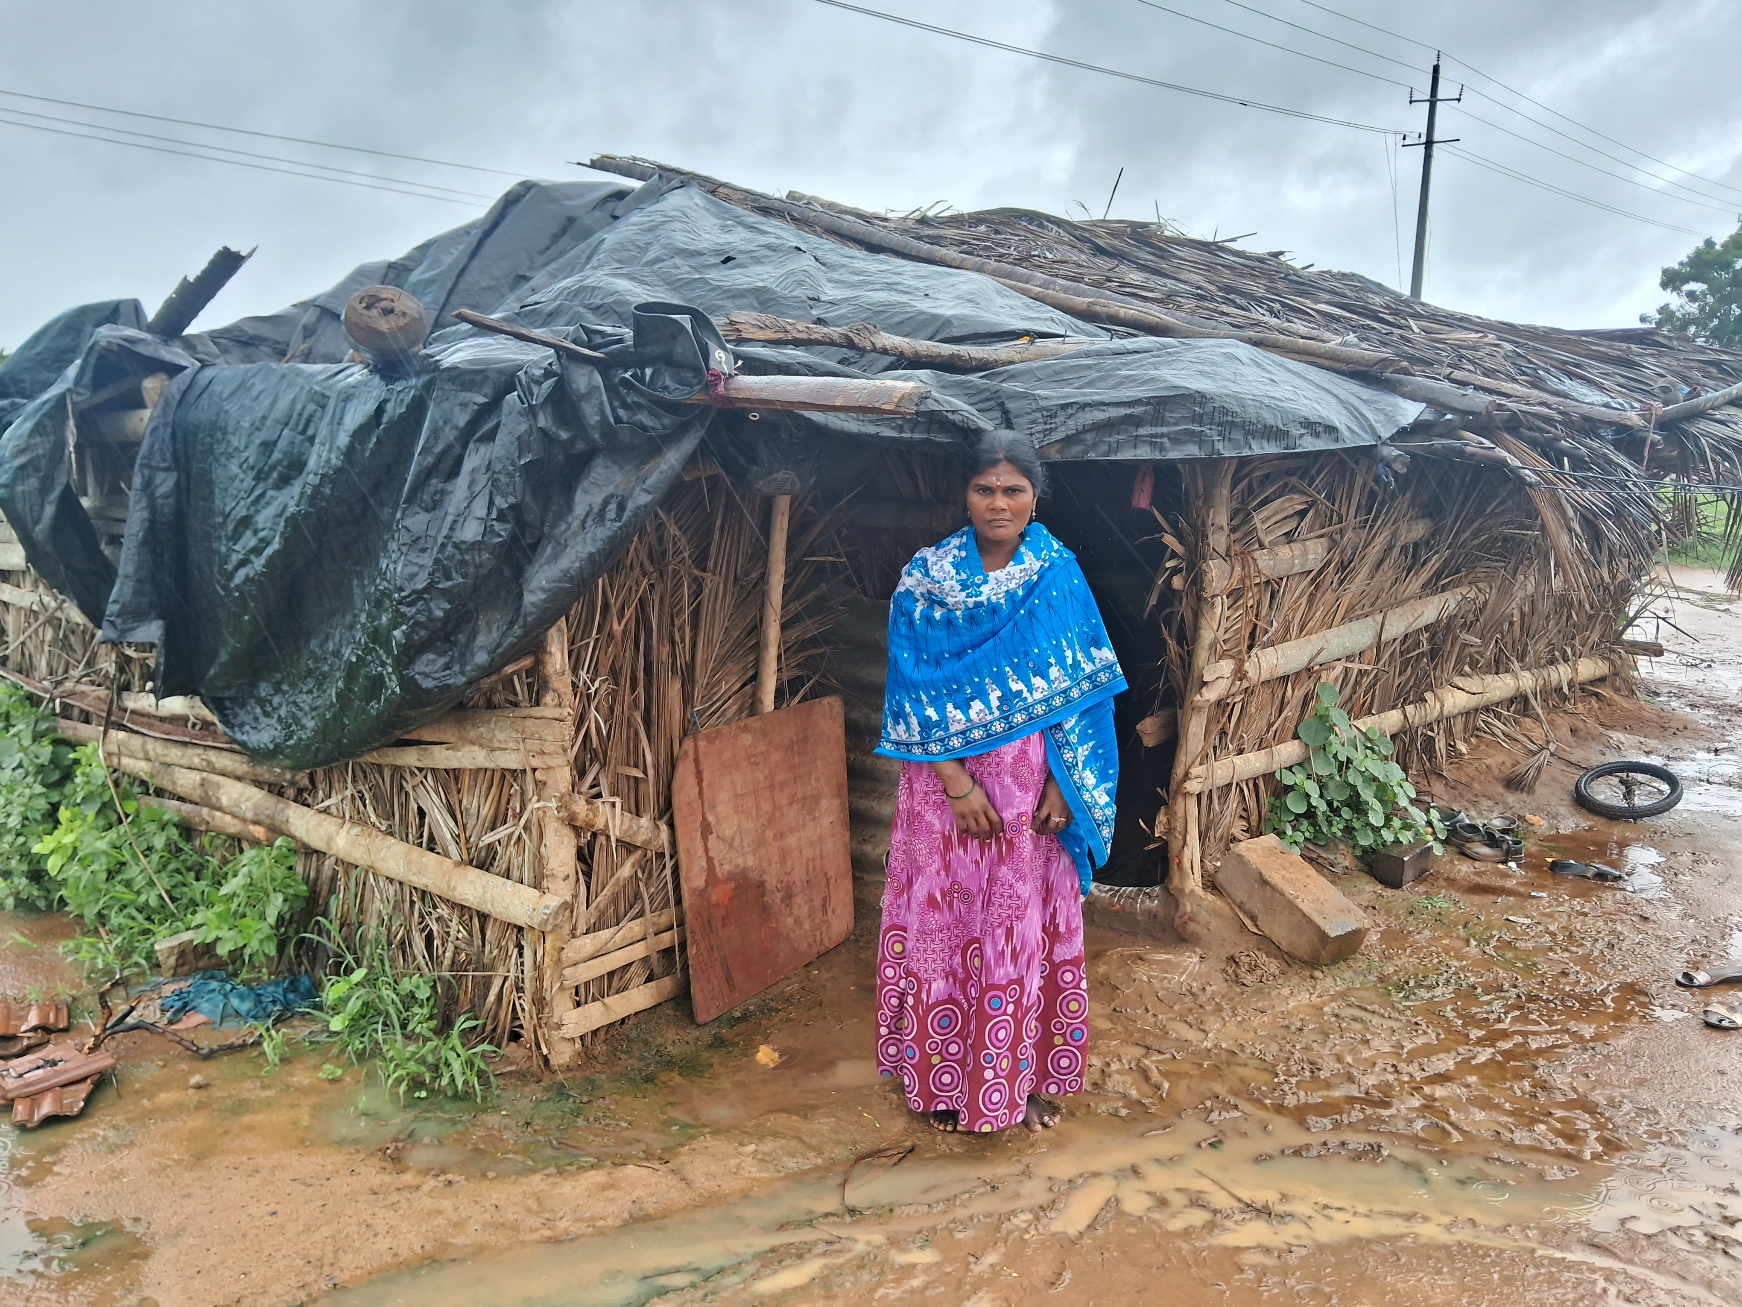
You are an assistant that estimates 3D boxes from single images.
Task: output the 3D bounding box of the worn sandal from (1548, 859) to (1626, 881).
[{"bbox_3d":[2.560,0.786,4.683,0.237,0.060,0.090,6,10,30],"label":"worn sandal"}]

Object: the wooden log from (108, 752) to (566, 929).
[{"bbox_3d":[-1.680,0.480,3.790,2.367,0.090,0.090,8,11,37],"label":"wooden log"}]

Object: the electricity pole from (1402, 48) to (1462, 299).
[{"bbox_3d":[9.821,-6.256,23.637,0.950,8.613,0.300,7,11,37],"label":"electricity pole"}]

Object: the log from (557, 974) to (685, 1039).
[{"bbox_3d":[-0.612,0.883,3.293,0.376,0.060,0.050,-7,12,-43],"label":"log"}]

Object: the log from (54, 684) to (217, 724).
[{"bbox_3d":[-2.404,0.164,4.325,1.279,0.080,0.080,4,9,36],"label":"log"}]

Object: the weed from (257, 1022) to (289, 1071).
[{"bbox_3d":[-1.422,0.940,3.105,0.075,0.105,0.070,1,9,0],"label":"weed"}]

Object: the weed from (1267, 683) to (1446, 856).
[{"bbox_3d":[1.748,0.408,4.700,0.580,0.580,0.460,3,9,17],"label":"weed"}]

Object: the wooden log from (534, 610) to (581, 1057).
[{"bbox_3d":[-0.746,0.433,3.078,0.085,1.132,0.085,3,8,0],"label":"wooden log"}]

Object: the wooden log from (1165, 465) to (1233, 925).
[{"bbox_3d":[1.029,0.138,4.059,0.120,1.480,0.110,2,8,0],"label":"wooden log"}]

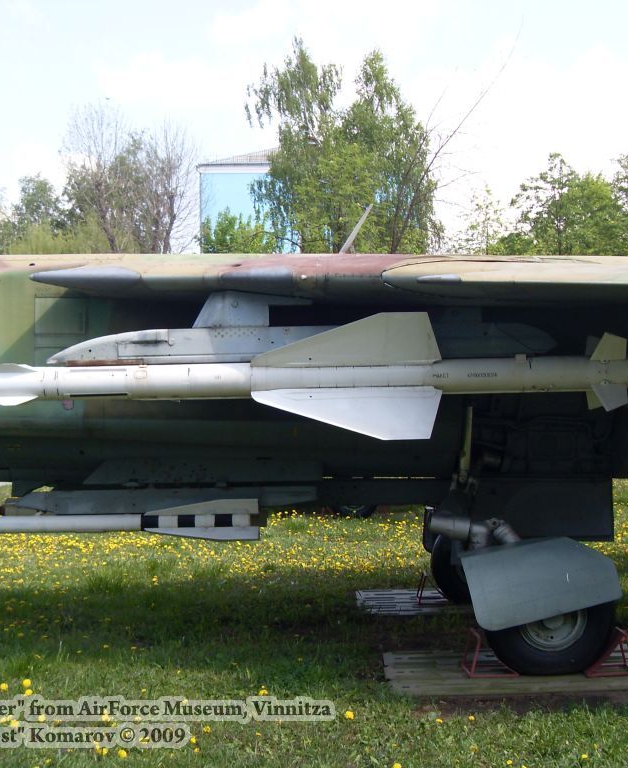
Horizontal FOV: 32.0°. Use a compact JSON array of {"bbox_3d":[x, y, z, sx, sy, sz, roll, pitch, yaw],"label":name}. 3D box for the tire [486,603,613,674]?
[{"bbox_3d":[1.485,1.430,6.960,0.840,0.830,0.290,0,-2,-1],"label":"tire"}]

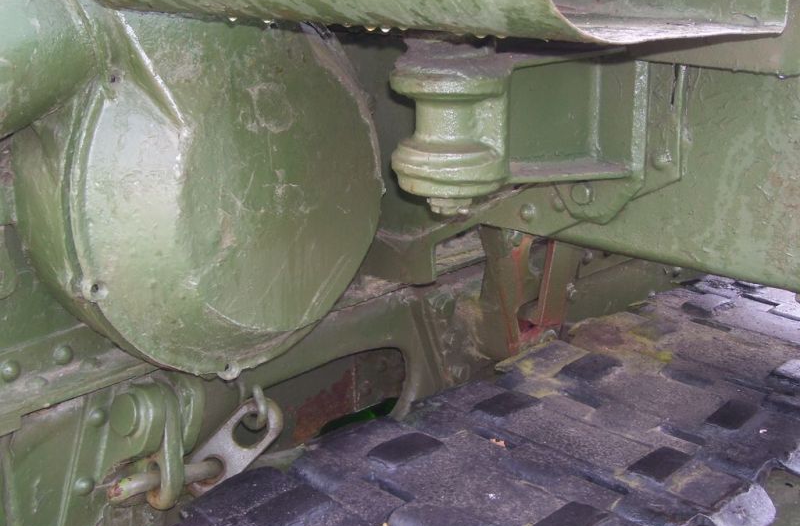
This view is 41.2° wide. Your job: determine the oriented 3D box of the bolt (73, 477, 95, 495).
[{"bbox_3d":[-0.327,0.231,1.100,0.009,0.020,0.020,10,16,37],"label":"bolt"}]

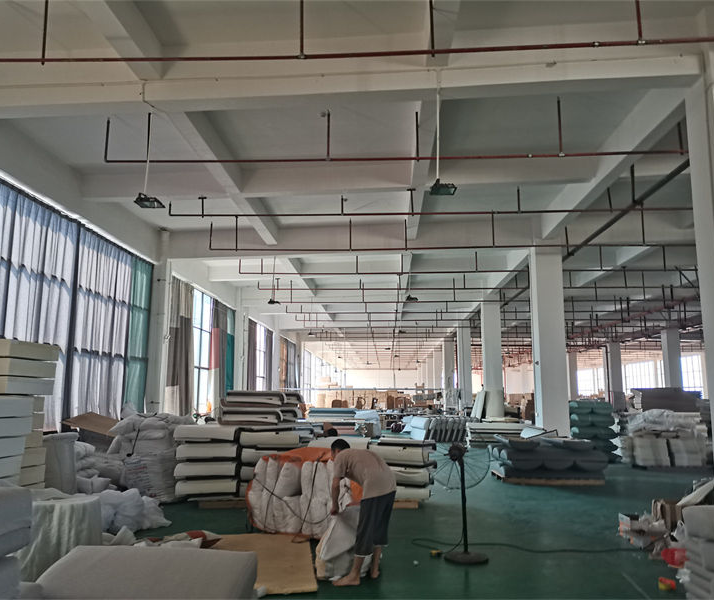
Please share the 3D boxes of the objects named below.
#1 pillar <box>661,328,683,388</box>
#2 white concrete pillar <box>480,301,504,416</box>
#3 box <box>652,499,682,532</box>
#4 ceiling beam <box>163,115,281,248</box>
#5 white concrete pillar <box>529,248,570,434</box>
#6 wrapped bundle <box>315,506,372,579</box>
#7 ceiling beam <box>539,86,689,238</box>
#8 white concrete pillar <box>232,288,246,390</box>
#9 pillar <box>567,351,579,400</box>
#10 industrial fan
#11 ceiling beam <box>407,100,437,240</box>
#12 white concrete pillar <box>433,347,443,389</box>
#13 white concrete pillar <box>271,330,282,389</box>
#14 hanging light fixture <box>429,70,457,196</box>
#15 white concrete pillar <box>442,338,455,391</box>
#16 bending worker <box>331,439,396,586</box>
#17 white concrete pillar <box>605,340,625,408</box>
[{"bbox_3d":[13.771,3.484,26.123,0.530,4.680,0.530,0,-9,3],"label":"pillar"},{"bbox_3d":[5.084,2.678,22.400,0.600,5.050,0.600,-1,-9,3],"label":"white concrete pillar"},{"bbox_3d":[3.588,2.498,6.966,0.300,0.400,0.300,-1,-9,3],"label":"box"},{"bbox_3d":[-2.235,-2.159,11.024,0.248,0.436,7.437,-1,-9,3],"label":"ceiling beam"},{"bbox_3d":[4.096,1.283,12.724,0.530,4.680,0.530,0,-9,3],"label":"white concrete pillar"},{"bbox_3d":[-0.116,2.337,5.896,0.520,0.640,0.450,-1,-9,3],"label":"wrapped bundle"},{"bbox_3d":[3.947,-2.072,9.708,0.220,0.530,6.490,0,-9,3],"label":"ceiling beam"},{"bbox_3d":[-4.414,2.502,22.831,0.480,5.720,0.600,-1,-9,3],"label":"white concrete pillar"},{"bbox_3d":[16.500,6.263,45.645,0.600,5.050,0.600,-1,-9,3],"label":"pillar"},{"bbox_3d":[1.038,1.955,6.045,0.600,1.210,0.450,-2,-9,17],"label":"industrial fan"},{"bbox_3d":[1.126,-2.219,10.855,0.245,0.436,7.437,-1,-9,3],"label":"ceiling beam"},{"bbox_3d":[5.461,5.687,40.409,0.530,4.680,0.530,0,-9,3],"label":"white concrete pillar"},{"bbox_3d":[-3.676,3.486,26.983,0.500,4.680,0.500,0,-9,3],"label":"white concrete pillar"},{"bbox_3d":[0.855,-1.663,6.000,0.270,1.270,0.220,0,-9,3],"label":"hanging light fixture"},{"bbox_3d":[5.926,5.188,38.226,0.600,5.050,0.600,-1,-9,3],"label":"white concrete pillar"},{"bbox_3d":[0.058,1.855,5.401,0.600,1.190,0.460,-4,-10,28],"label":"bending worker"},{"bbox_3d":[14.240,4.585,33.038,0.530,4.680,0.530,0,-9,3],"label":"white concrete pillar"}]

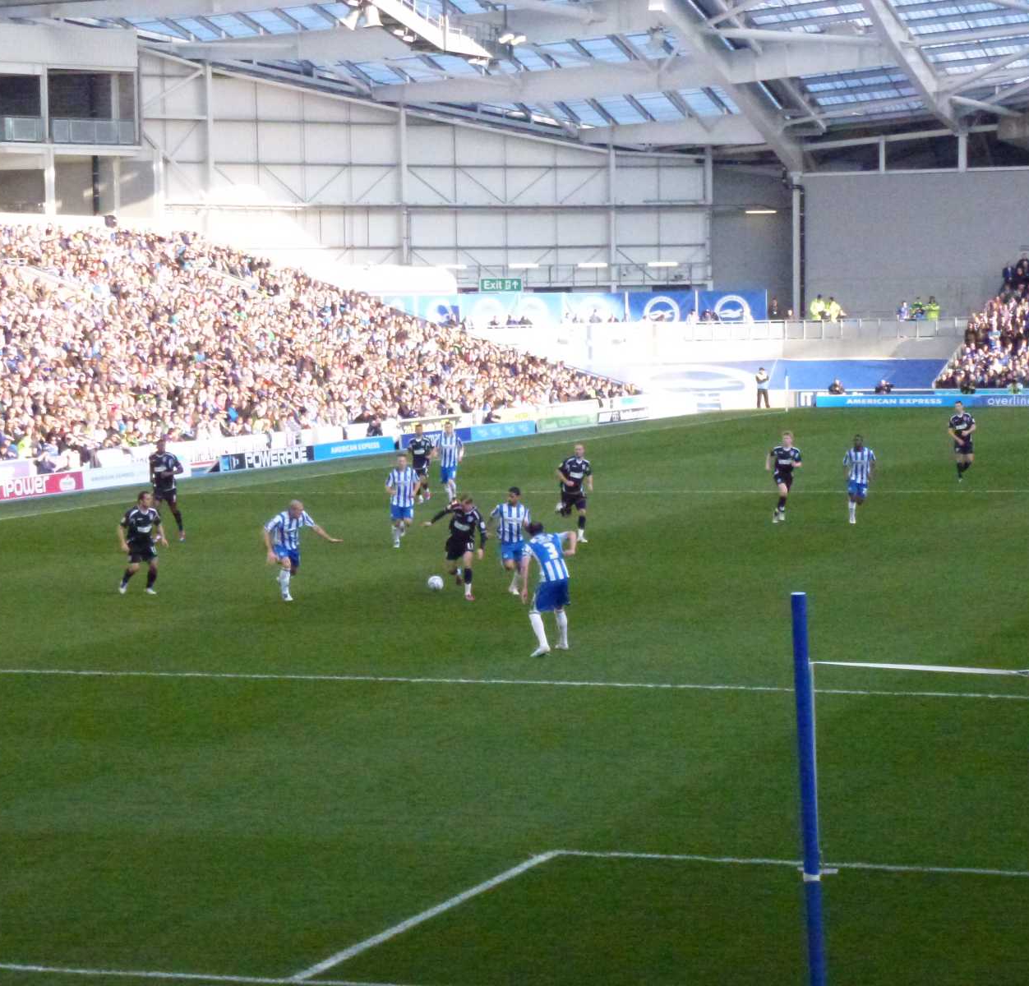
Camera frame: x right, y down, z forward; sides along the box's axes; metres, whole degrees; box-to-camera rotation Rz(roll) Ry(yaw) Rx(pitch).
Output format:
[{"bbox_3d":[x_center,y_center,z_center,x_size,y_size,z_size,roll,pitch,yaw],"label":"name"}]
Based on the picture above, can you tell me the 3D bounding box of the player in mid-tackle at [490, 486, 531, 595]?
[{"bbox_3d":[-0.062,0.719,50.901,0.620,1.624,0.750,0,3,12],"label":"player in mid-tackle"}]

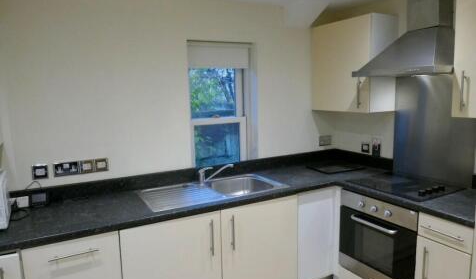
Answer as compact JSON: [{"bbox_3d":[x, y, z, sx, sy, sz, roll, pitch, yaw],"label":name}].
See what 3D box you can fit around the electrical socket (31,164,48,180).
[{"bbox_3d":[-1.247,0.207,2.084,0.087,0.087,0.012,-6,8,-27],"label":"electrical socket"}]

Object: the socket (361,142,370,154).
[{"bbox_3d":[1.131,0.079,2.934,0.012,0.087,0.087,-6,8,-27],"label":"socket"}]

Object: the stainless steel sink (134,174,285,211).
[{"bbox_3d":[-0.171,0.435,2.359,0.962,0.170,0.499,-6,8,-27],"label":"stainless steel sink"}]

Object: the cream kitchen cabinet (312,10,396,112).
[{"bbox_3d":[0.964,-0.611,2.808,0.305,0.733,0.645,-6,8,-27],"label":"cream kitchen cabinet"}]

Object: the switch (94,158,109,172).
[{"bbox_3d":[-0.928,0.175,2.251,0.086,0.086,0.012,-6,8,-27],"label":"switch"}]

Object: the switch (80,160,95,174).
[{"bbox_3d":[-1.006,0.183,2.210,0.086,0.086,0.012,-6,8,-27],"label":"switch"}]

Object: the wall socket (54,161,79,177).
[{"bbox_3d":[-1.112,0.195,2.155,0.150,0.086,0.012,-6,8,-27],"label":"wall socket"}]

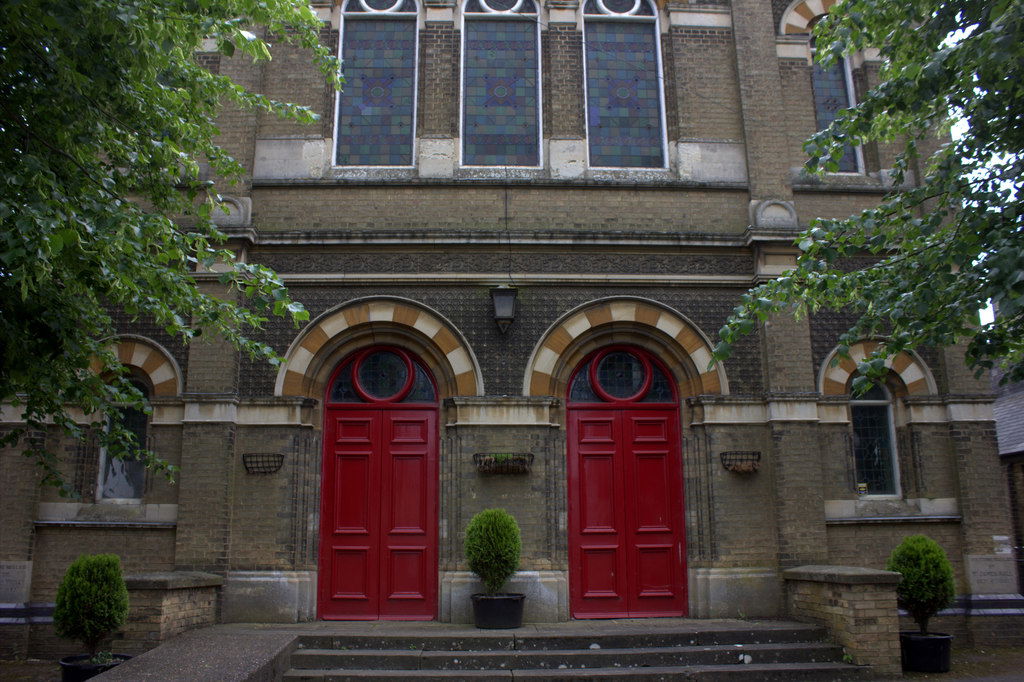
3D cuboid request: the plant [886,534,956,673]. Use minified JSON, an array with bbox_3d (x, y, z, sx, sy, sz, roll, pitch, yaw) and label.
[{"bbox_3d":[4.417,2.801,8.592,0.690,1.362,0.690,0,-12,-2],"label":"plant"}]

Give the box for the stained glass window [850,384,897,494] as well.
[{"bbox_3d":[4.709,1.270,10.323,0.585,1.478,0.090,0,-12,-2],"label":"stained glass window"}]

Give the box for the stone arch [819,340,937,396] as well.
[{"bbox_3d":[4.668,0.370,10.347,1.532,0.759,0.280,0,-13,-2],"label":"stone arch"}]

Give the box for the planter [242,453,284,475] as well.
[{"bbox_3d":[-2.926,1.446,9.360,0.485,0.238,0.210,0,-13,-2],"label":"planter"}]

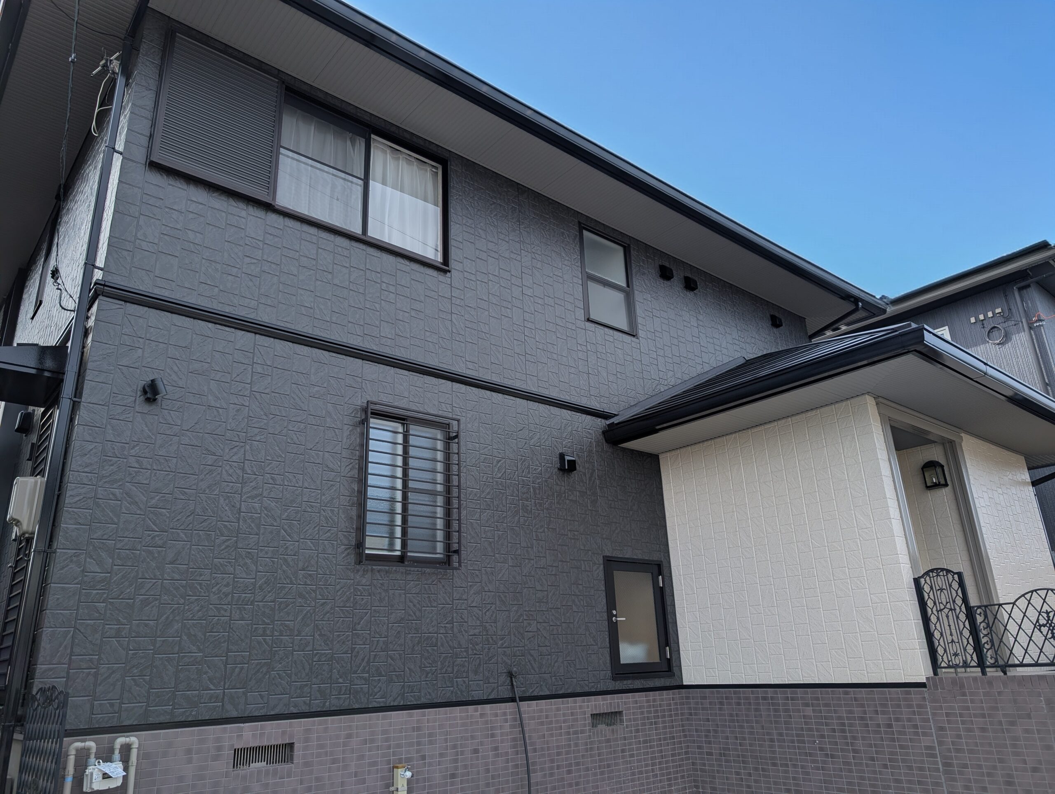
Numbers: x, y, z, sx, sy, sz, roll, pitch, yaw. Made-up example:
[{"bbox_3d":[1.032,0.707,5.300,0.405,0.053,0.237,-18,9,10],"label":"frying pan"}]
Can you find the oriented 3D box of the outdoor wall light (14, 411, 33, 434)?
[{"bbox_3d":[-4.301,0.218,6.262,0.110,0.175,0.125,14,-25,-39],"label":"outdoor wall light"}]

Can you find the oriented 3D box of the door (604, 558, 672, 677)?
[{"bbox_3d":[1.114,2.222,7.398,0.865,1.130,0.080,14,-25,-38],"label":"door"}]

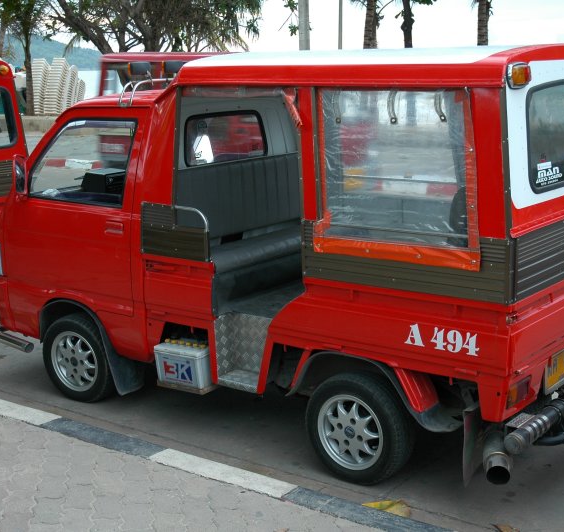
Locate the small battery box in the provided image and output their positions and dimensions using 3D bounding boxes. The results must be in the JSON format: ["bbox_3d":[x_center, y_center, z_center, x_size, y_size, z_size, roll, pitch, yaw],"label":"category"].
[{"bbox_3d":[-0.481,0.490,4.844,0.265,0.208,0.170,6,14,29],"label":"small battery box"}]

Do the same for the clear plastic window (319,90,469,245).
[{"bbox_3d":[0.447,-0.397,3.843,0.700,0.625,0.020,8,10,37],"label":"clear plastic window"}]

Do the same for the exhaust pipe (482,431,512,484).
[{"bbox_3d":[0.896,0.787,3.970,0.120,0.120,0.270,2,26,10],"label":"exhaust pipe"}]

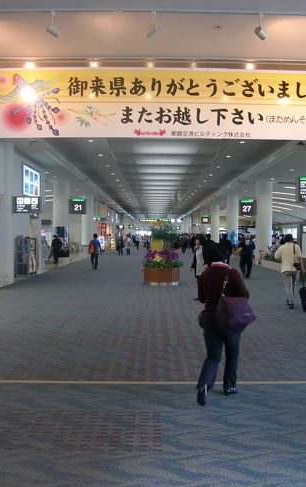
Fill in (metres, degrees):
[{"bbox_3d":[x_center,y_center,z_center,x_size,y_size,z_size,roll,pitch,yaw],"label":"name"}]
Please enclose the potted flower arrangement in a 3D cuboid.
[{"bbox_3d":[0.316,0.764,17.500,1.280,1.220,1.280,0,1,0],"label":"potted flower arrangement"}]

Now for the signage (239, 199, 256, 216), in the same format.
[{"bbox_3d":[5.447,-2.023,30.200,0.950,0.950,0.200,0,1,0],"label":"signage"}]

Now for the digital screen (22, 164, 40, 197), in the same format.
[{"bbox_3d":[-4.875,-2.468,21.192,0.120,1.180,2.900,0,1,0],"label":"digital screen"}]

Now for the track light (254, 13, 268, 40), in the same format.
[{"bbox_3d":[0.960,-1.920,4.650,0.090,0.250,0.130,1,1,37],"label":"track light"}]

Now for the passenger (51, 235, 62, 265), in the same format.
[{"bbox_3d":[-5.235,0.354,28.600,0.500,1.580,0.400,0,1,15],"label":"passenger"}]

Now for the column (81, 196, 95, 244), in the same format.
[{"bbox_3d":[-5.265,-1.462,42.900,1.000,4.830,1.000,0,1,0],"label":"column"}]

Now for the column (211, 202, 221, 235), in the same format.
[{"bbox_3d":[6.356,-1.589,53.136,0.910,4.570,0.910,0,1,0],"label":"column"}]

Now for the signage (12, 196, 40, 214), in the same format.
[{"bbox_3d":[-4.161,-1.271,17.400,0.960,0.560,0.170,0,1,0],"label":"signage"}]

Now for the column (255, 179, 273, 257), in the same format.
[{"bbox_3d":[6.358,-1.188,29.759,0.930,4.780,0.930,0,1,0],"label":"column"}]

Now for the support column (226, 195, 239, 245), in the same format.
[{"bbox_3d":[6.389,-1.395,41.859,0.930,4.780,0.930,0,1,0],"label":"support column"}]

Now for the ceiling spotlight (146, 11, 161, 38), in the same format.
[{"bbox_3d":[0.006,-1.875,4.500,0.075,0.210,0.125,-1,1,-33],"label":"ceiling spotlight"}]

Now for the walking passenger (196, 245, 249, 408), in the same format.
[{"bbox_3d":[0.727,0.791,5.287,0.560,1.570,0.550,1,1,8],"label":"walking passenger"}]

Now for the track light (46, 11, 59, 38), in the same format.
[{"bbox_3d":[-0.857,-1.875,4.500,0.075,0.210,0.125,1,1,30],"label":"track light"}]

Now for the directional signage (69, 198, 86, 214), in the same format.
[{"bbox_3d":[-4.167,-2.056,29.200,0.970,0.870,0.200,0,1,0],"label":"directional signage"}]

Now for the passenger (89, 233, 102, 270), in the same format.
[{"bbox_3d":[-2.674,0.370,24.485,0.560,1.700,0.480,1,1,6],"label":"passenger"}]

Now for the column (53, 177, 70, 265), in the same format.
[{"bbox_3d":[-5.192,-1.284,29.959,0.930,4.780,0.930,0,1,0],"label":"column"}]

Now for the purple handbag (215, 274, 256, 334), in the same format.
[{"bbox_3d":[0.801,0.592,5.100,0.420,0.550,0.200,0,1,-27],"label":"purple handbag"}]

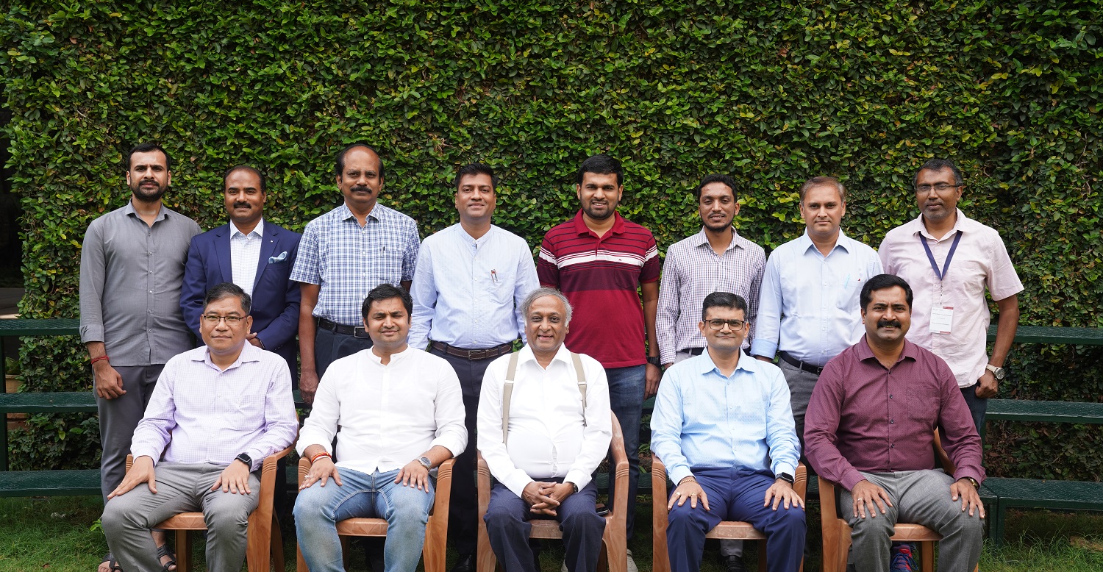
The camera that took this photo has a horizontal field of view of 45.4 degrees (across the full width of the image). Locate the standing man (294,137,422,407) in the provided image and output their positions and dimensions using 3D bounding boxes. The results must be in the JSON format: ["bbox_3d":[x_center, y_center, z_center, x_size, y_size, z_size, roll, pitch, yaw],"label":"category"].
[{"bbox_3d":[-0.819,0.303,5.531,0.540,1.799,0.340,0,4,-10],"label":"standing man"}]

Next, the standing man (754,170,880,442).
[{"bbox_3d":[1.084,0.383,5.460,0.540,1.675,0.340,1,4,10],"label":"standing man"}]

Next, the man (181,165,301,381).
[{"bbox_3d":[-1.292,0.347,5.521,0.530,1.707,0.360,-1,4,-13],"label":"man"}]

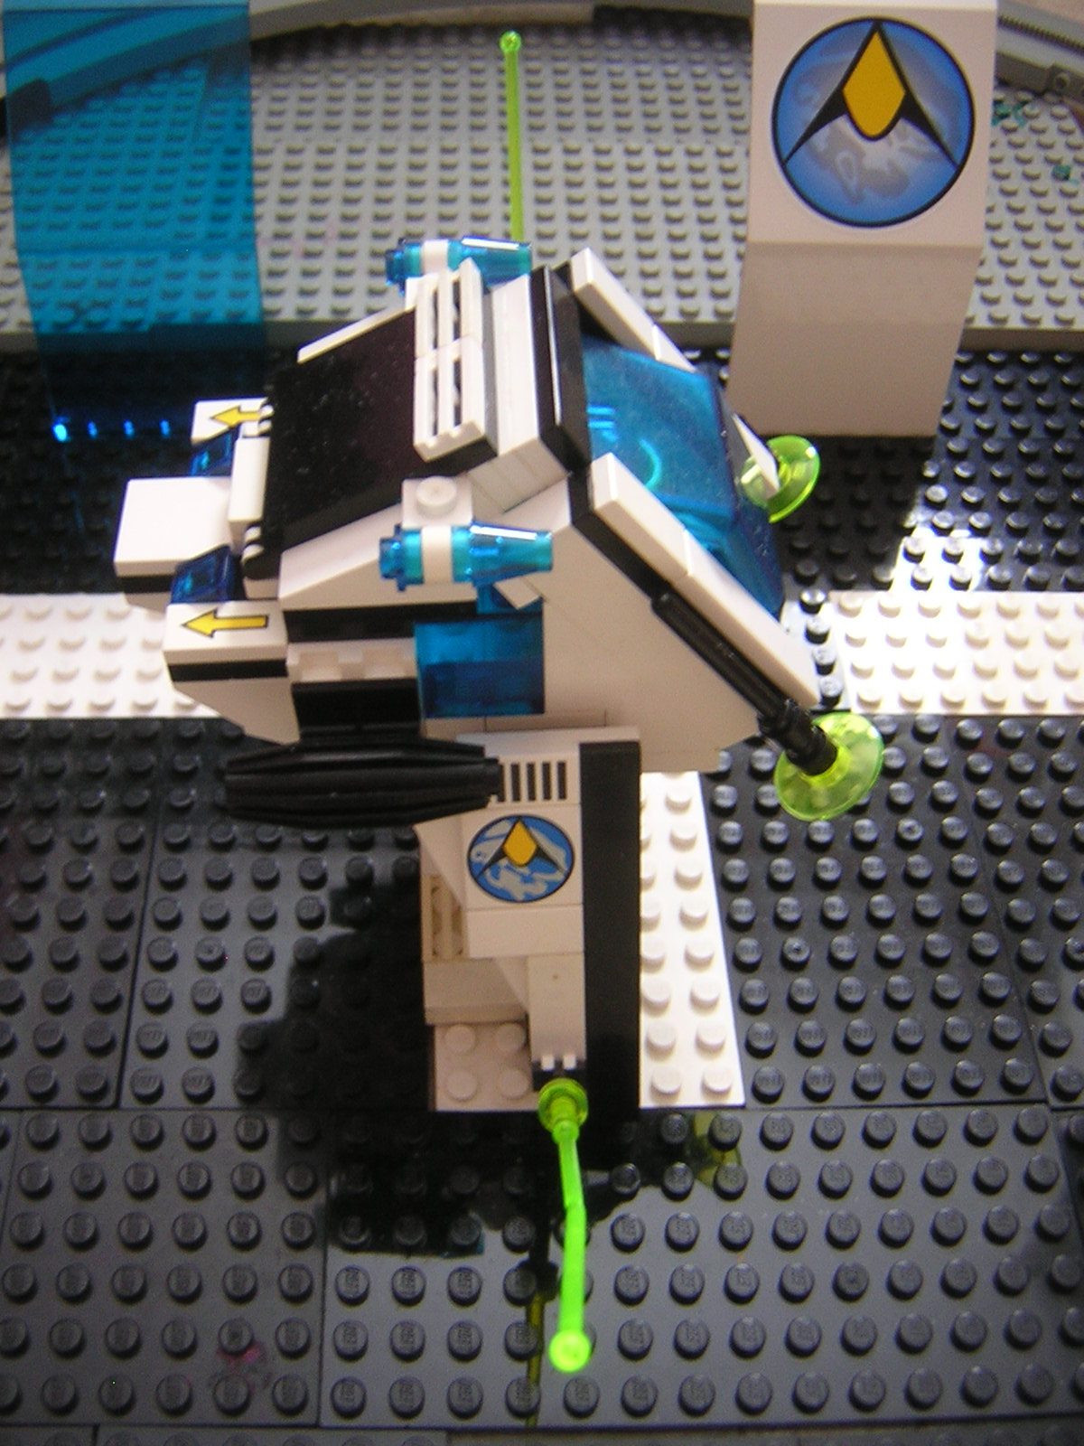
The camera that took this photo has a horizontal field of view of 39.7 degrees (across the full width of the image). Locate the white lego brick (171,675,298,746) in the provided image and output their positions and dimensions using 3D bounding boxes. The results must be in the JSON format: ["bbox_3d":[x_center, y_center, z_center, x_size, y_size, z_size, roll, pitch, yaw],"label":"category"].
[{"bbox_3d":[-0.041,-0.004,0.202,0.015,0.013,0.008,-2,50,-3],"label":"white lego brick"}]

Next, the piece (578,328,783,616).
[{"bbox_3d":[0.021,-0.034,0.200,0.010,0.038,0.032,-32,44,31],"label":"piece"}]

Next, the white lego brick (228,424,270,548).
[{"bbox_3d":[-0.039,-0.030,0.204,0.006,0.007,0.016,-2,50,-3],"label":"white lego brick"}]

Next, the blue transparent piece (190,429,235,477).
[{"bbox_3d":[-0.045,-0.036,0.211,0.009,0.007,0.008,-3,52,-2],"label":"blue transparent piece"}]

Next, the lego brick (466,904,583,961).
[{"bbox_3d":[-0.002,0.028,0.210,0.016,0.008,0.003,-3,26,-2],"label":"lego brick"}]

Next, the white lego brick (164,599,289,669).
[{"bbox_3d":[-0.040,-0.011,0.191,0.016,0.003,0.008,-3,52,-2],"label":"white lego brick"}]

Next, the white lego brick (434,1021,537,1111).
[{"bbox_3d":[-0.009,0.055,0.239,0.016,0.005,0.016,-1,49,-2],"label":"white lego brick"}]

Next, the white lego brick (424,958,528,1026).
[{"bbox_3d":[-0.010,0.042,0.235,0.017,0.007,0.008,-2,61,-1],"label":"white lego brick"}]

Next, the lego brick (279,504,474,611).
[{"bbox_3d":[-0.020,-0.020,0.181,0.024,0.010,0.008,-3,52,-2],"label":"lego brick"}]

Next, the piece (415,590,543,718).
[{"bbox_3d":[-0.008,-0.012,0.196,0.016,0.026,0.007,-2,50,-3],"label":"piece"}]

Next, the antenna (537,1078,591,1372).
[{"bbox_3d":[0.003,0.051,0.162,0.007,0.079,0.007,-3,92,0],"label":"antenna"}]

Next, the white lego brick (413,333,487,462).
[{"bbox_3d":[-0.011,-0.040,0.186,0.008,0.003,0.016,-18,50,19],"label":"white lego brick"}]

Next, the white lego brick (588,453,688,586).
[{"bbox_3d":[0.012,-0.025,0.183,0.003,0.016,0.008,-25,48,26],"label":"white lego brick"}]

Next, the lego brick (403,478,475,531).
[{"bbox_3d":[-0.012,-0.025,0.176,0.008,0.005,0.008,-2,50,-3],"label":"lego brick"}]

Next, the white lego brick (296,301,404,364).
[{"bbox_3d":[-0.023,-0.053,0.214,0.024,0.010,0.008,-2,53,-1],"label":"white lego brick"}]

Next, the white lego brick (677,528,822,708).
[{"bbox_3d":[0.027,-0.013,0.199,0.003,0.032,0.008,-29,44,26],"label":"white lego brick"}]

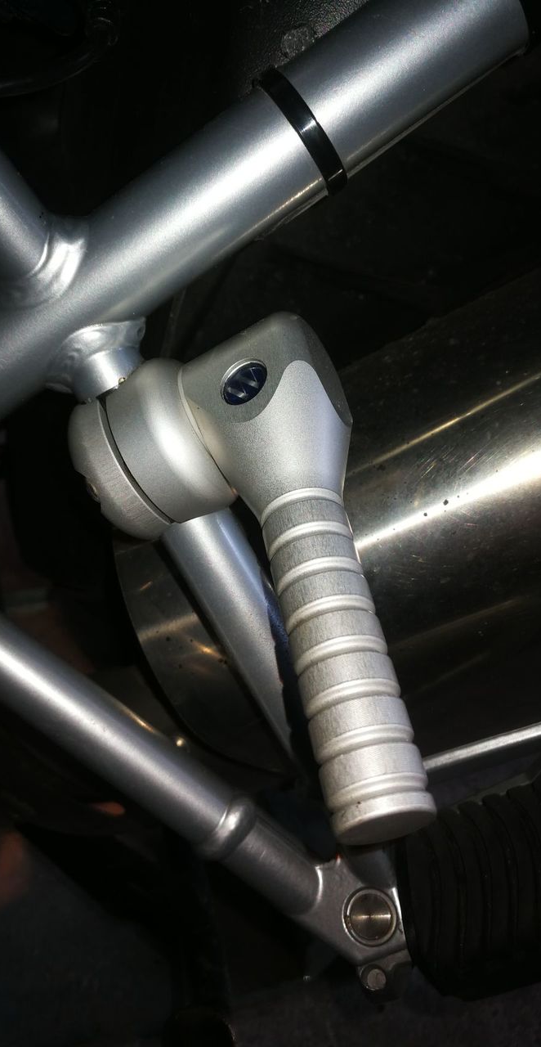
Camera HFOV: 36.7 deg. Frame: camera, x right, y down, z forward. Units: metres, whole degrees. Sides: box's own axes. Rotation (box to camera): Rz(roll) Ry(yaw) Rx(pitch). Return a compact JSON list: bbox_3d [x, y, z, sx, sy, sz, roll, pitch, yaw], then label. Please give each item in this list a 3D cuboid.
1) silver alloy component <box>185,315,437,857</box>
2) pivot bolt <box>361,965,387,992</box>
[{"bbox_3d":[0.011,0.009,0.222,0.043,0.042,0.146,-22,59,14],"label":"silver alloy component"},{"bbox_3d":[0.037,0.159,0.288,0.009,0.009,0.009,5,62,-9],"label":"pivot bolt"}]

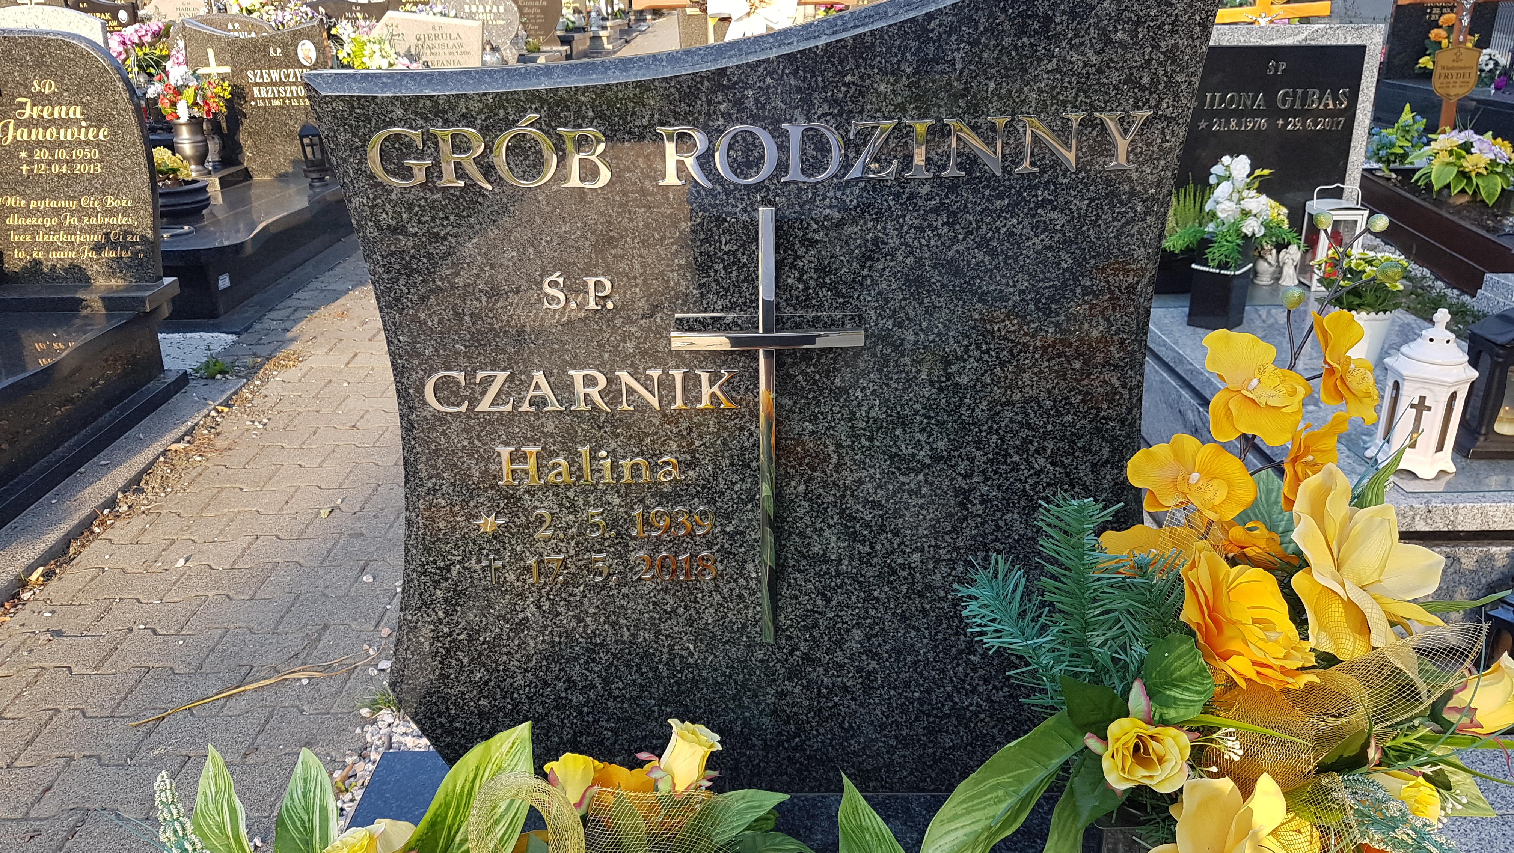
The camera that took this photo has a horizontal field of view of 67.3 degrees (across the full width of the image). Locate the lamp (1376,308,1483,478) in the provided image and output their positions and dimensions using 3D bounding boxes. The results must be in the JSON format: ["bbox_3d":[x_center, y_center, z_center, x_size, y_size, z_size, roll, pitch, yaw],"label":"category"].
[{"bbox_3d":[1.231,-0.069,2.089,0.150,0.304,0.135,15,28,34],"label":"lamp"}]

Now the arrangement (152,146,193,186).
[{"bbox_3d":[-2.440,-1.082,4.730,0.180,0.145,0.170,-1,23,1],"label":"arrangement"}]

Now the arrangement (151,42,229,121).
[{"bbox_3d":[-2.602,-1.577,5.217,0.325,0.335,0.290,-6,23,-10],"label":"arrangement"}]

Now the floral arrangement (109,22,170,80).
[{"bbox_3d":[-3.889,-2.366,7.143,0.380,0.330,0.310,-6,23,-10],"label":"floral arrangement"}]

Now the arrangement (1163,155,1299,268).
[{"bbox_3d":[1.200,-0.545,2.881,0.320,0.265,0.250,1,23,6],"label":"arrangement"}]

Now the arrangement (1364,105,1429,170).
[{"bbox_3d":[3.027,-1.375,5.384,0.270,0.270,0.220,2,23,8],"label":"arrangement"}]

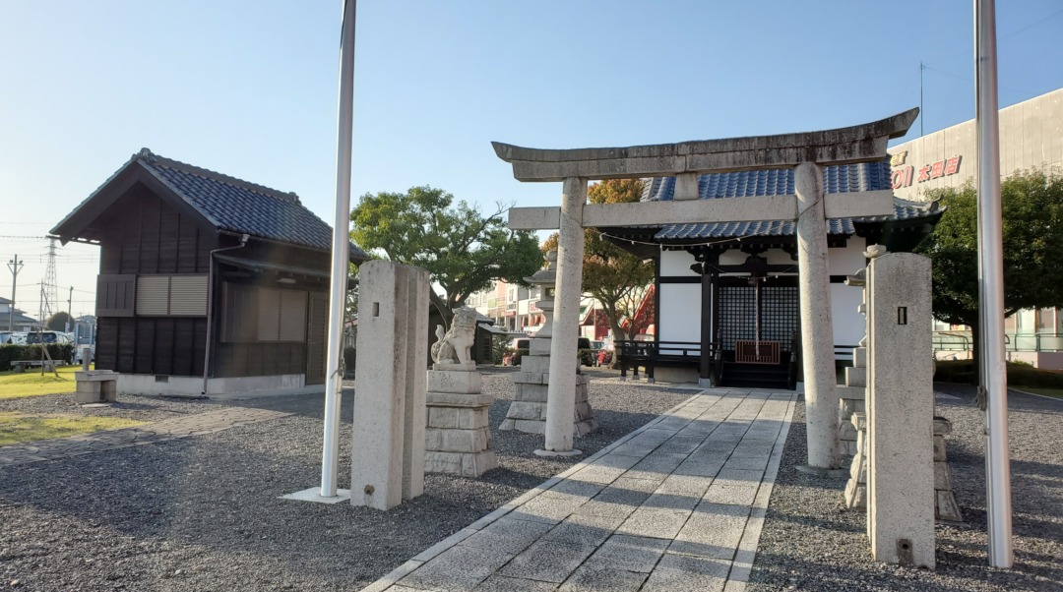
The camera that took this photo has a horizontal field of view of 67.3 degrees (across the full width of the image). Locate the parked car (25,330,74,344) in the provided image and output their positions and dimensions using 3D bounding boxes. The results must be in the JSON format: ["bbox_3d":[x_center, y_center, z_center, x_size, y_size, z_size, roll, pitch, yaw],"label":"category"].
[{"bbox_3d":[-23.400,2.500,38.800,1.690,1.550,4.100,3,-4,-23],"label":"parked car"}]

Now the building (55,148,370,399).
[{"bbox_3d":[-7.703,-0.367,19.847,4.958,5.486,5.591,0,-4,21],"label":"building"}]

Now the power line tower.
[{"bbox_3d":[-165.600,-2.500,275.000,6.300,38.700,5.800,4,-5,-31],"label":"power line tower"}]

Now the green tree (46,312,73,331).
[{"bbox_3d":[-50.200,3.770,85.000,2.900,4.300,2.900,4,-5,-31],"label":"green tree"}]

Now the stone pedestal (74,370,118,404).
[{"bbox_3d":[-8.870,1.835,16.334,0.496,0.654,0.580,0,-4,20],"label":"stone pedestal"}]

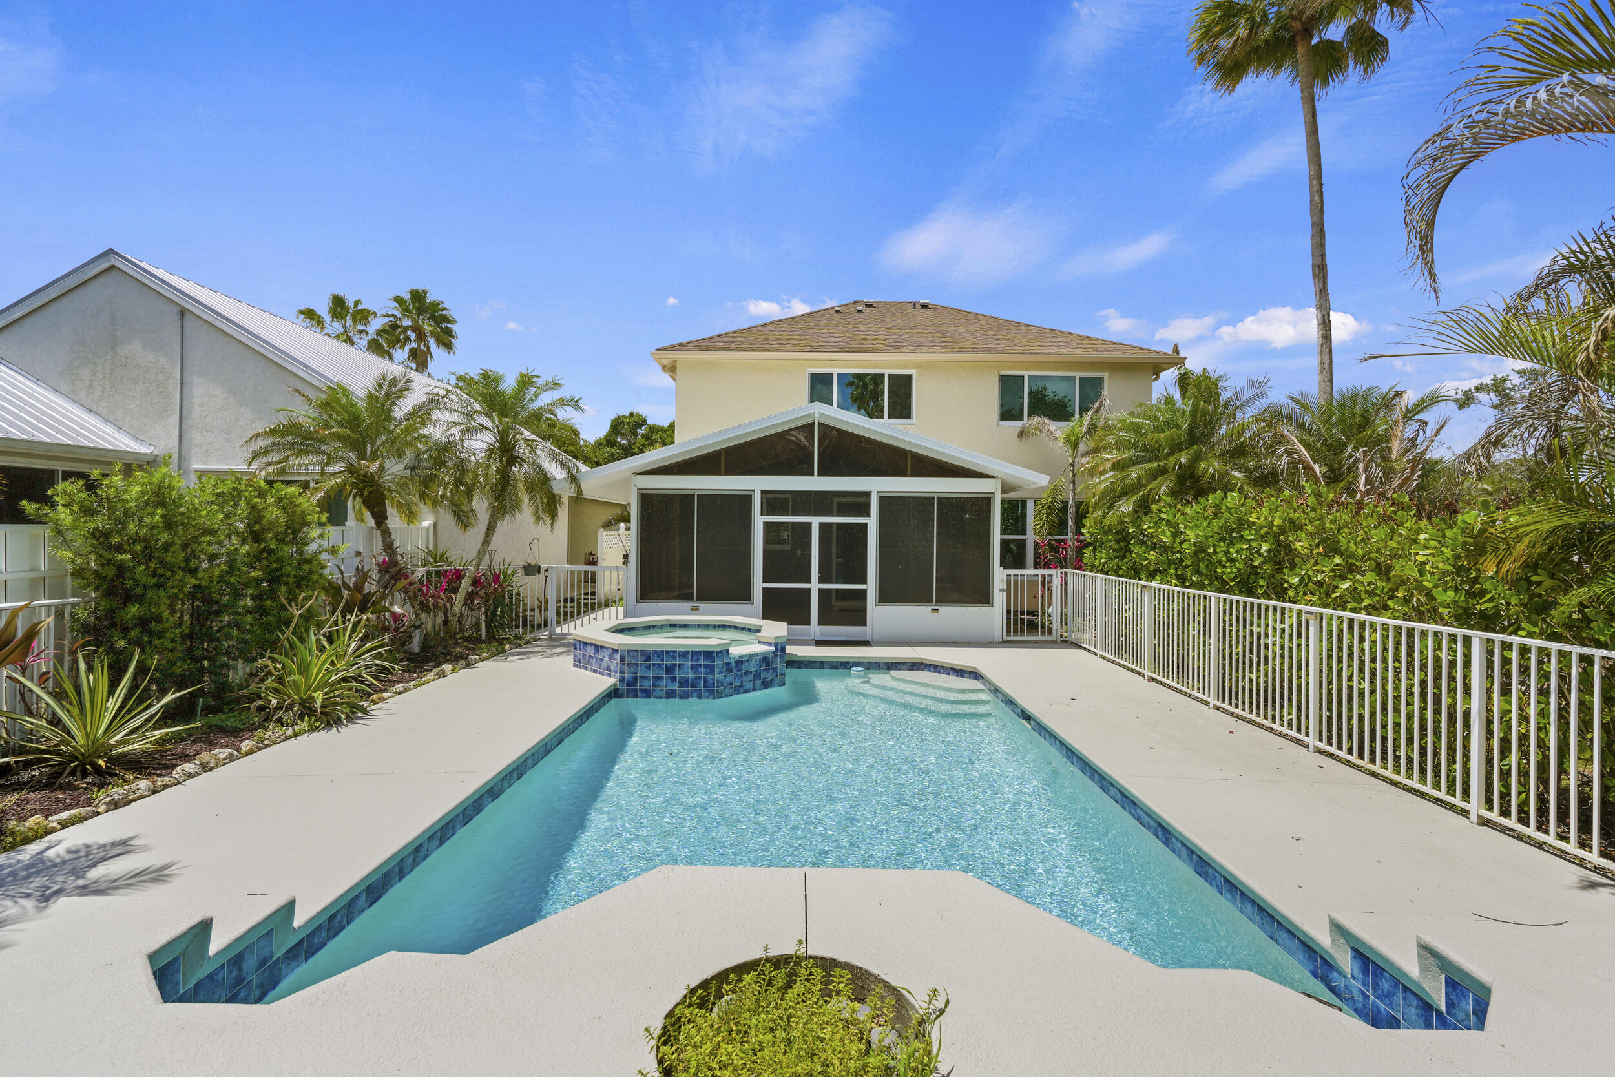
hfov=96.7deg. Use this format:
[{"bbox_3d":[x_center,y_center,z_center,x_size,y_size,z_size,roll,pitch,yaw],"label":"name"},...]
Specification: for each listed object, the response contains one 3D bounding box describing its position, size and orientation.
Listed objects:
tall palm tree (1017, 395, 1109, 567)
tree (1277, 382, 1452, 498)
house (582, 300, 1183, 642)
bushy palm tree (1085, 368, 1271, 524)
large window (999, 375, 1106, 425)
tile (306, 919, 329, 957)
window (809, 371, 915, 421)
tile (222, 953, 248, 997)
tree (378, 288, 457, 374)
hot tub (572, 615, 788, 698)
[{"bbox_3d":[5.140,-0.564,14.508,1.886,4.654,1.886,1,0,0],"label":"tall palm tree"},{"bbox_3d":[8.086,-0.226,10.515,2.566,4.067,2.566,1,0,0],"label":"tree"},{"bbox_3d":[2.281,-2.591,18.822,12.280,8.680,13.950,1,0,0],"label":"house"},{"bbox_3d":[6.432,-0.596,12.511,3.252,4.759,3.252,1,0,0],"label":"bushy palm tree"},{"bbox_3d":[5.634,-3.225,16.651,2.503,1.243,0.120,1,0,0],"label":"large window"},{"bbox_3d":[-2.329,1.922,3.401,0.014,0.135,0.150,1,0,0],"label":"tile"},{"bbox_3d":[1.229,-3.284,16.643,2.474,1.243,0.120,1,0,0],"label":"window"},{"bbox_3d":[-2.327,1.785,2.945,0.014,0.148,0.148,1,0,0],"label":"tile"},{"bbox_3d":[-16.309,-4.490,29.955,3.323,11.941,3.323,1,0,0],"label":"tree"},{"bbox_3d":[-1.698,1.604,10.037,2.840,0.655,2.930,1,0,0],"label":"hot tub"}]

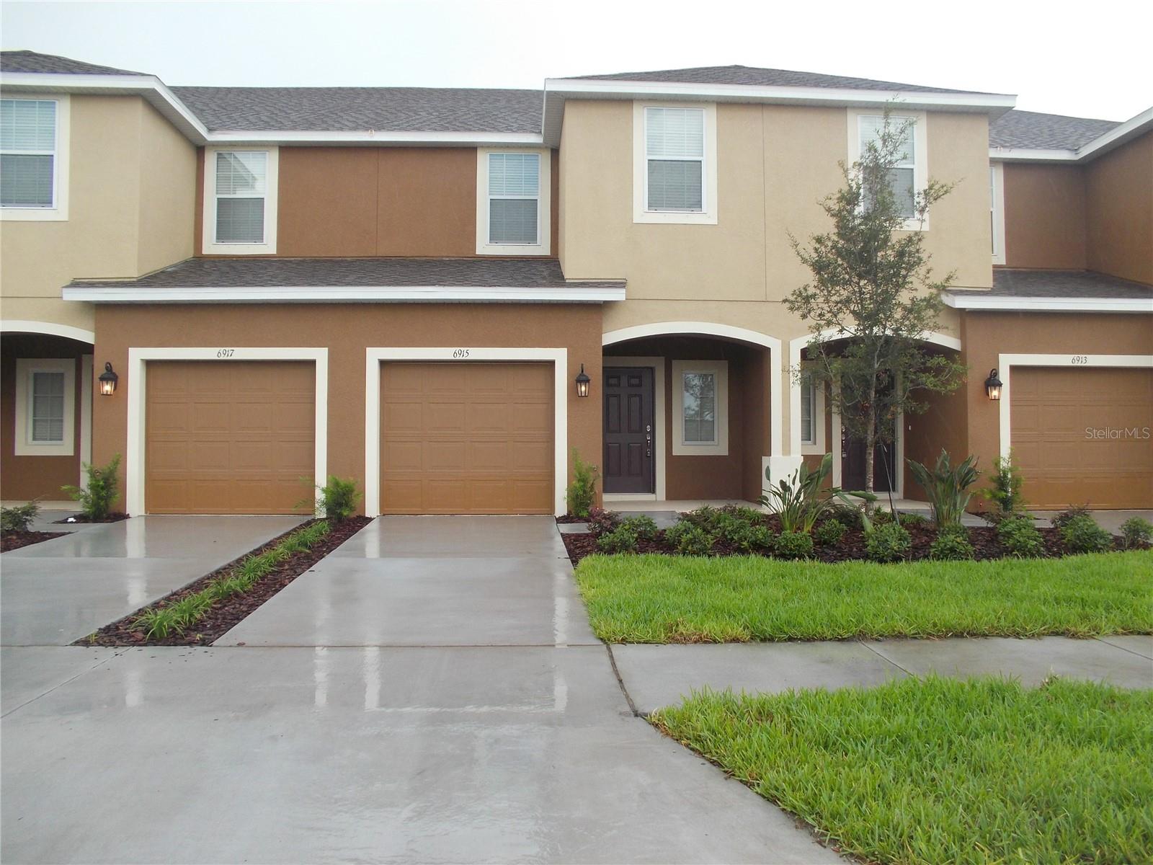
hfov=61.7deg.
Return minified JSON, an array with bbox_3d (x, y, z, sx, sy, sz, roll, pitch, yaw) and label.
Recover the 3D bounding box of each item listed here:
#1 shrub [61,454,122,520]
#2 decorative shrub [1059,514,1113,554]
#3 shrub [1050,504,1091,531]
[{"bbox_3d":[-6.326,0.718,12.620,0.720,0.840,0.600,0,-2,-3],"label":"shrub"},{"bbox_3d":[5.423,1.078,10.274,0.530,0.430,0.500,0,-2,-3],"label":"decorative shrub"},{"bbox_3d":[5.907,1.028,11.544,0.509,0.344,0.500,0,-1,-3],"label":"shrub"}]

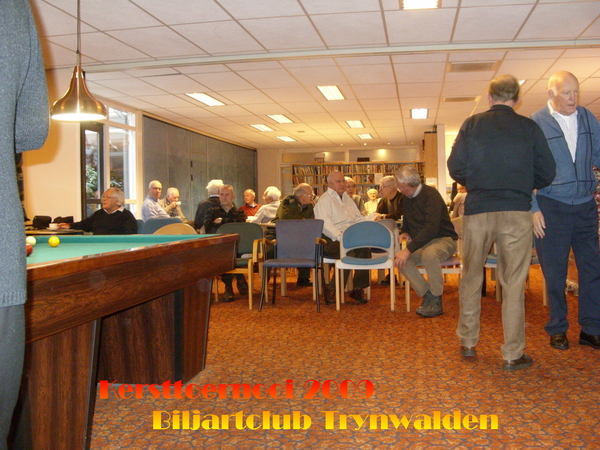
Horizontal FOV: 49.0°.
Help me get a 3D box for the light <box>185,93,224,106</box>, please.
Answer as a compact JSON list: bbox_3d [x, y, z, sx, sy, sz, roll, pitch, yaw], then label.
[{"bbox_3d":[-1.326,-1.830,9.400,0.300,0.070,1.200,-1,2,10],"label":"light"}]

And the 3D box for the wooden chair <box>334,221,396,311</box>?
[{"bbox_3d":[0.640,0.370,6.210,0.540,0.800,0.560,-1,2,9],"label":"wooden chair"}]

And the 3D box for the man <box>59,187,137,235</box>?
[{"bbox_3d":[-1.970,0.210,6.500,0.780,1.190,0.600,-2,2,-41],"label":"man"}]

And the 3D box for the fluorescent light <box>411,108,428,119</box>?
[{"bbox_3d":[2.060,-1.930,11.220,0.300,0.070,1.200,-1,2,10],"label":"fluorescent light"}]

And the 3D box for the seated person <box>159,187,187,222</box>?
[{"bbox_3d":[-1.620,0.110,8.700,0.780,1.230,0.520,1,2,44],"label":"seated person"}]

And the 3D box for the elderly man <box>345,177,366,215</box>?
[{"bbox_3d":[0.640,0.055,8.350,0.520,1.330,0.750,0,2,9],"label":"elderly man"}]

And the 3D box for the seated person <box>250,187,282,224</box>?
[{"bbox_3d":[-0.530,0.083,9.100,0.750,1.250,0.500,0,2,18],"label":"seated person"}]

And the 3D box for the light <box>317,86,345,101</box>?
[{"bbox_3d":[0.440,-1.812,8.989,0.290,0.060,1.180,0,2,10],"label":"light"}]

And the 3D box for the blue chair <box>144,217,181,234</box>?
[{"bbox_3d":[-1.610,0.365,7.800,0.530,0.840,0.560,-1,2,-3],"label":"blue chair"}]

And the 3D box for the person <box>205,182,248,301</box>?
[{"bbox_3d":[-0.800,0.168,7.000,0.520,1.200,0.800,-1,2,-9],"label":"person"}]

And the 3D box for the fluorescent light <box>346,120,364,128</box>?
[{"bbox_3d":[1.074,-1.946,12.673,0.290,0.070,1.170,-1,2,10],"label":"fluorescent light"}]

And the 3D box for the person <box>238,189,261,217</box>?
[{"bbox_3d":[-0.812,0.054,10.700,0.520,1.280,0.680,-1,2,9],"label":"person"}]

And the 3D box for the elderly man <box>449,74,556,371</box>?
[{"bbox_3d":[1.245,-0.044,4.070,0.640,1.760,0.480,0,2,16],"label":"elderly man"}]

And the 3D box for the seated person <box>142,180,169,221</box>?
[{"bbox_3d":[-1.650,0.097,8.150,0.780,1.300,0.520,0,2,22],"label":"seated person"}]

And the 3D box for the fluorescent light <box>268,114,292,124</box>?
[{"bbox_3d":[-0.332,-1.899,11.734,0.290,0.070,1.170,-1,2,10],"label":"fluorescent light"}]

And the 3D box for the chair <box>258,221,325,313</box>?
[{"bbox_3d":[-0.045,0.369,6.270,0.580,0.840,0.570,0,2,11],"label":"chair"}]

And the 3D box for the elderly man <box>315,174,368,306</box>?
[{"bbox_3d":[0.450,0.114,6.820,0.680,1.330,0.550,0,2,41],"label":"elderly man"}]

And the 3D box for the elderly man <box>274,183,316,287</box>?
[{"bbox_3d":[-0.018,0.122,8.100,0.660,1.260,0.520,-1,2,15],"label":"elderly man"}]

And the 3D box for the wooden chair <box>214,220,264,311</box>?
[{"bbox_3d":[-0.640,0.380,6.490,0.570,0.810,0.560,0,2,12],"label":"wooden chair"}]

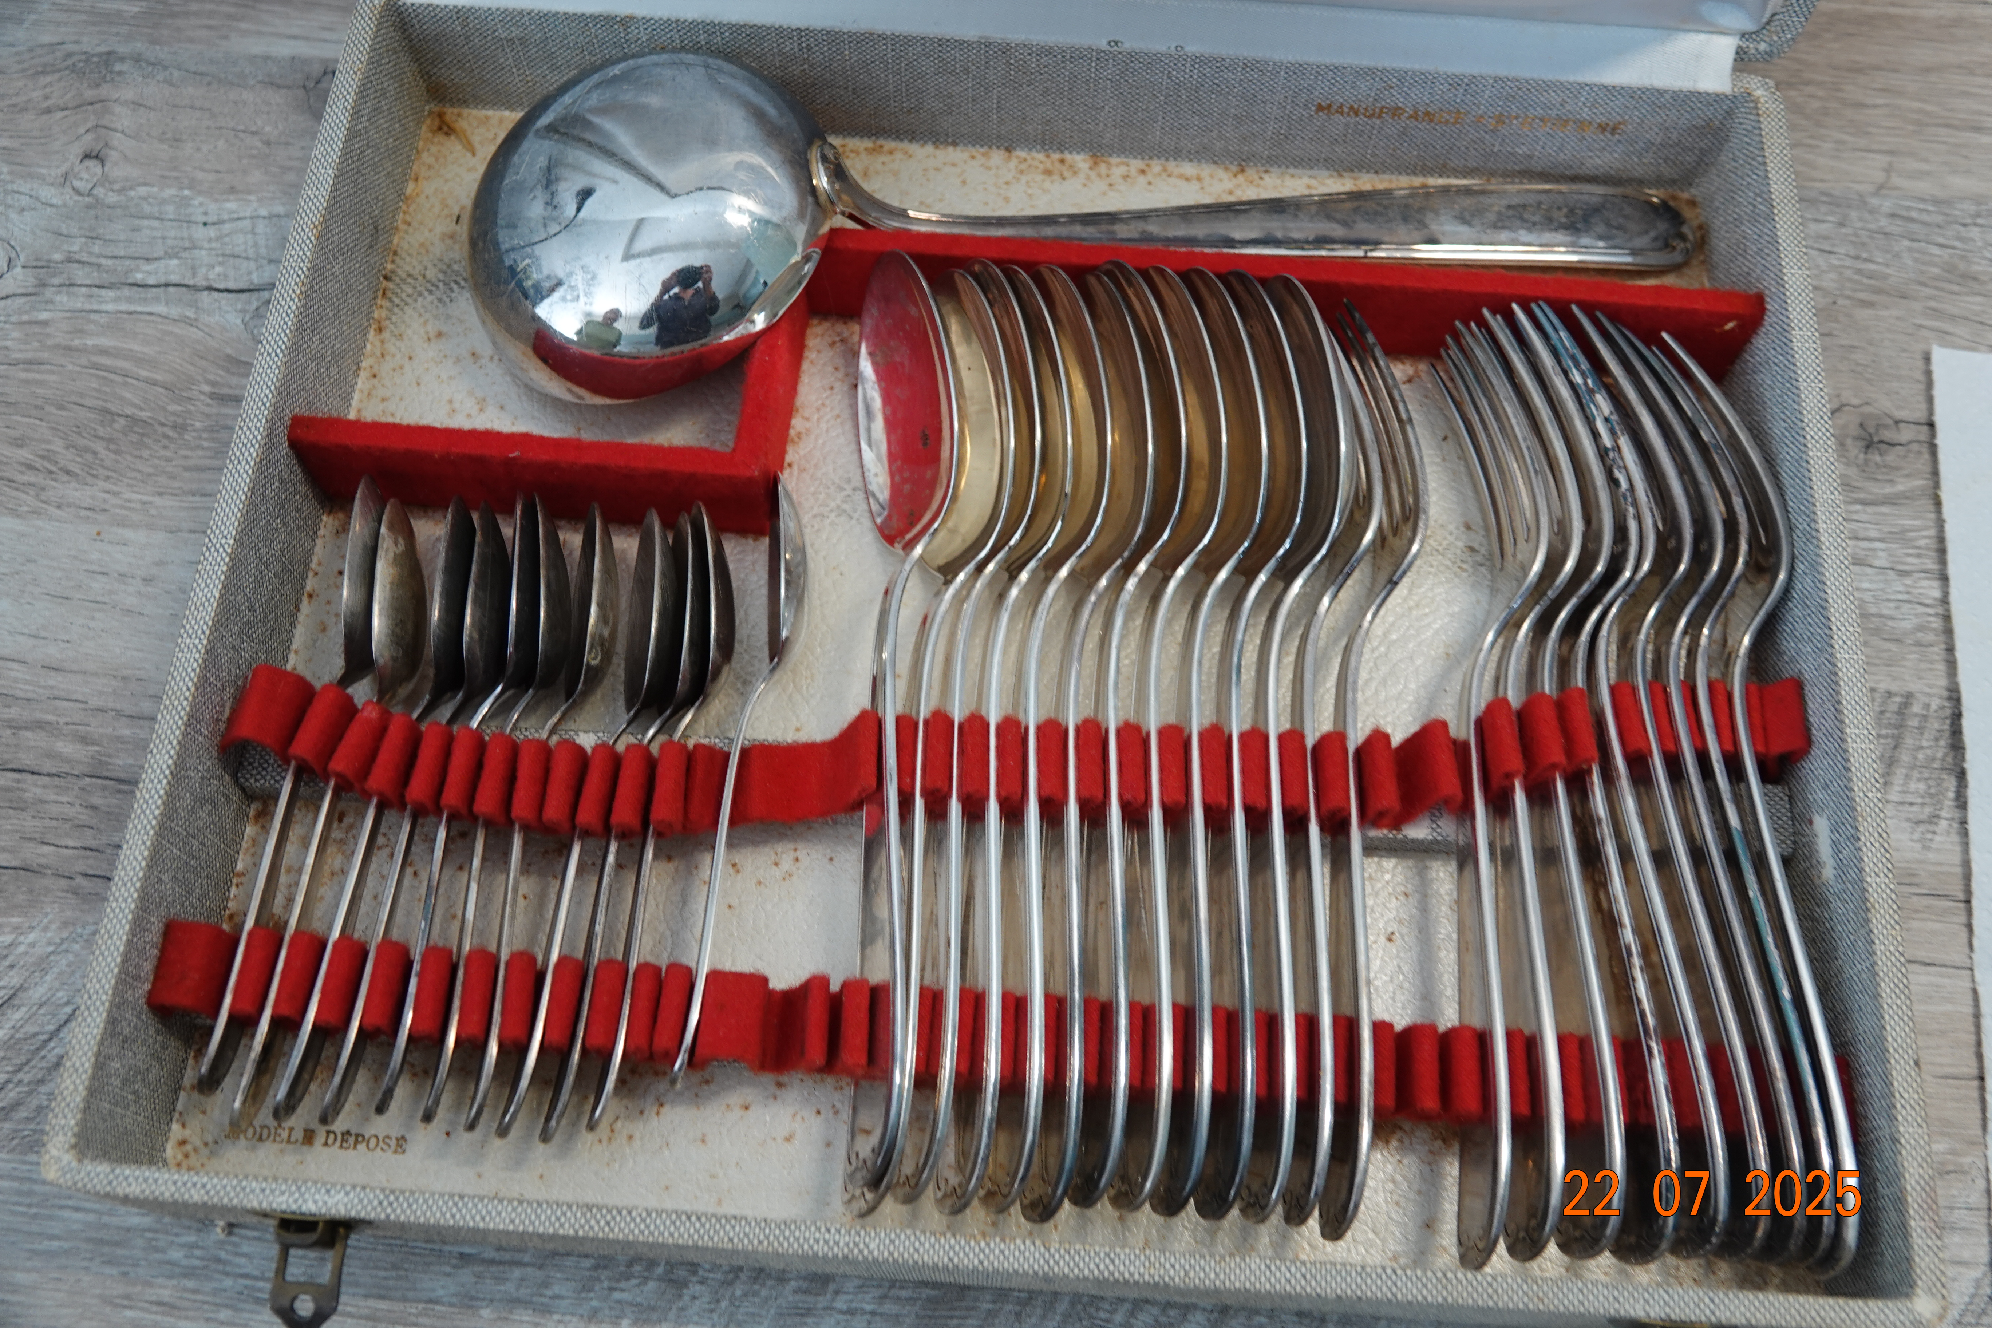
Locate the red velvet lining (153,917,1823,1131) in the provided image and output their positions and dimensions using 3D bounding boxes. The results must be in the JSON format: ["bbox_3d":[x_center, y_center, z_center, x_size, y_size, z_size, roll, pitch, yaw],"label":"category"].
[{"bbox_3d":[-0.003,0.075,0.347,0.328,0.022,0.018,4,67,1],"label":"red velvet lining"}]

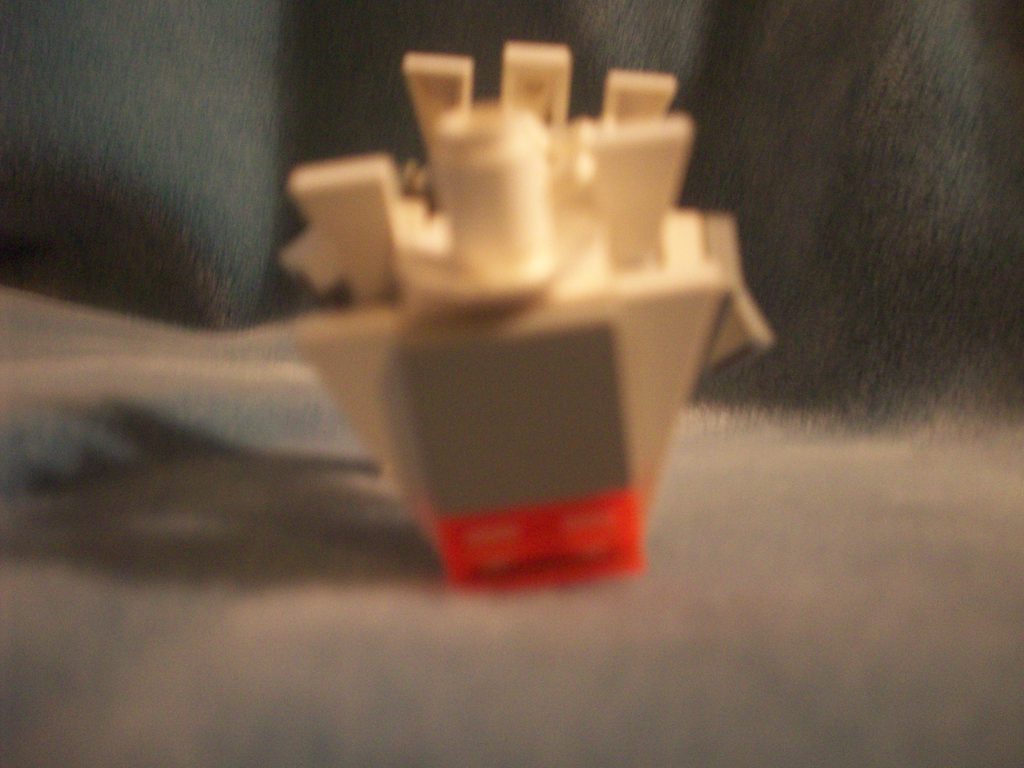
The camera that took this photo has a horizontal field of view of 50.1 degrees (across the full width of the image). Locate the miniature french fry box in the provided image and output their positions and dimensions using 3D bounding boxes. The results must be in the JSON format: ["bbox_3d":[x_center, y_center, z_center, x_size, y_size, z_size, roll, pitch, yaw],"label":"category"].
[{"bbox_3d":[0.003,-0.011,0.145,0.061,0.060,0.049,-5,23,5],"label":"miniature french fry box"}]

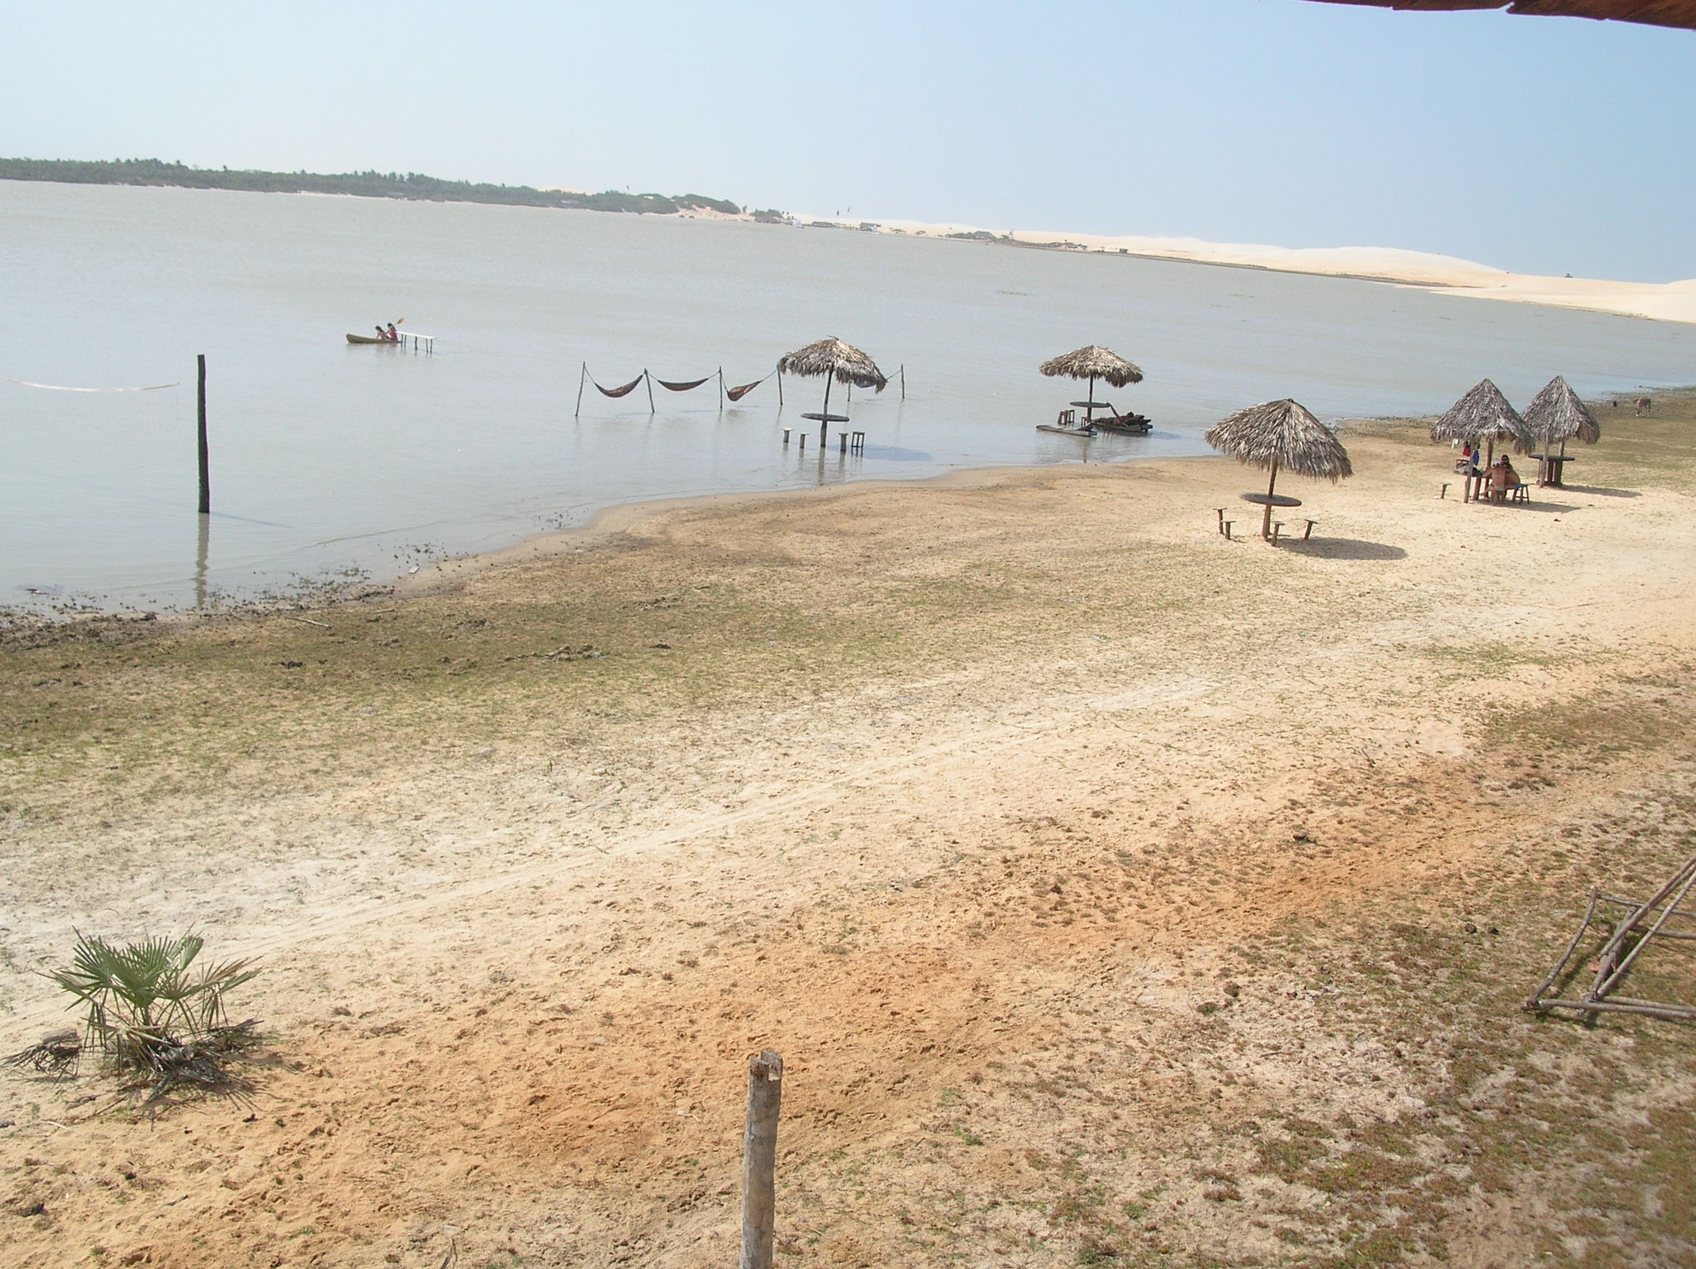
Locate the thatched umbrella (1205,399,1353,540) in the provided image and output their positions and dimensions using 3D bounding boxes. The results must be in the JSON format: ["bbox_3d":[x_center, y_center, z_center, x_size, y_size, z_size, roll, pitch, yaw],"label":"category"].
[{"bbox_3d":[8.468,-3.207,34.469,2.825,2.768,2.825,7,14,13],"label":"thatched umbrella"}]

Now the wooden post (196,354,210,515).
[{"bbox_3d":[-11.429,-3.523,31.227,0.160,2.837,0.160,-1,14,-20],"label":"wooden post"}]

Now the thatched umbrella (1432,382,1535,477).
[{"bbox_3d":[15.540,-4.735,42.968,2.332,2.983,2.332,9,14,19],"label":"thatched umbrella"}]

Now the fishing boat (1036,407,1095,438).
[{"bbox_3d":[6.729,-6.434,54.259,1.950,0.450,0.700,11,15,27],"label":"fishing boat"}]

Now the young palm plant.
[{"bbox_3d":[-4.251,2.216,10.716,1.150,0.762,1.000,-1,14,-22],"label":"young palm plant"}]

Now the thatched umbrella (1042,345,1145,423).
[{"bbox_3d":[7.832,-7.904,56.167,3.280,2.575,3.280,6,13,7],"label":"thatched umbrella"}]

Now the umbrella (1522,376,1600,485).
[{"bbox_3d":[19.038,-5.418,47.011,2.017,2.923,2.017,9,14,21],"label":"umbrella"}]

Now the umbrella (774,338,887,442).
[{"bbox_3d":[-0.530,-6.269,46.028,2.893,2.932,2.893,4,13,-1],"label":"umbrella"}]

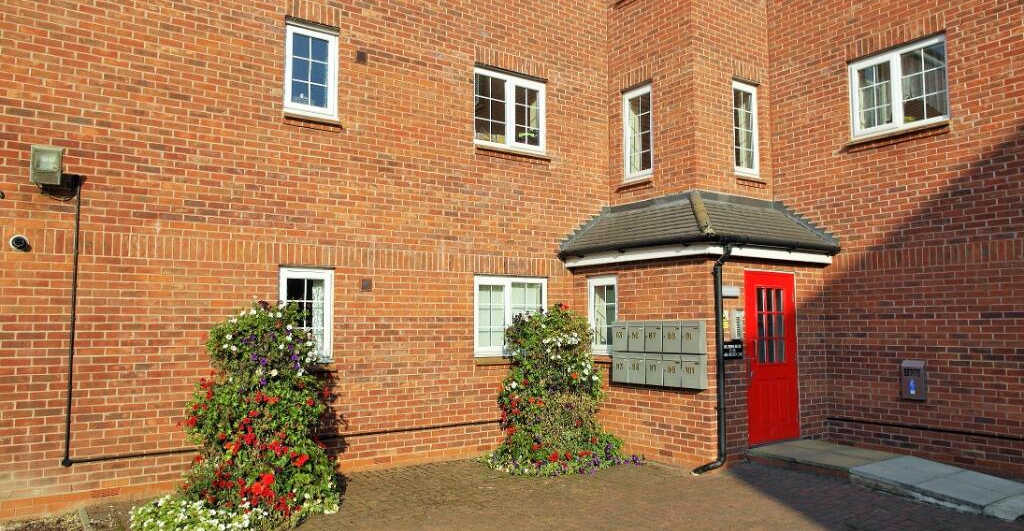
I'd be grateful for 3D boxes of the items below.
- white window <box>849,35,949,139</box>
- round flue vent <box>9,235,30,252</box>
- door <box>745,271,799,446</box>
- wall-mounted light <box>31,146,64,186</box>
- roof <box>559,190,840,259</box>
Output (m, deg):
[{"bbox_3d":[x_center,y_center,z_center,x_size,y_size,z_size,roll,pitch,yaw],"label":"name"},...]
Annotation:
[{"bbox_3d":[4.666,-2.111,8.255,0.090,0.990,1.130,3,-6,-35],"label":"white window"},{"bbox_3d":[-4.250,-0.191,5.889,0.140,0.145,0.100,3,-6,-35],"label":"round flue vent"},{"bbox_3d":[3.135,1.088,8.220,0.970,2.020,0.070,3,-6,-35],"label":"door"},{"bbox_3d":[-3.966,-0.846,5.819,0.215,0.315,0.150,3,2,-35],"label":"wall-mounted light"},{"bbox_3d":[2.435,-0.505,9.036,2.600,0.850,2.550,3,-6,-35],"label":"roof"}]

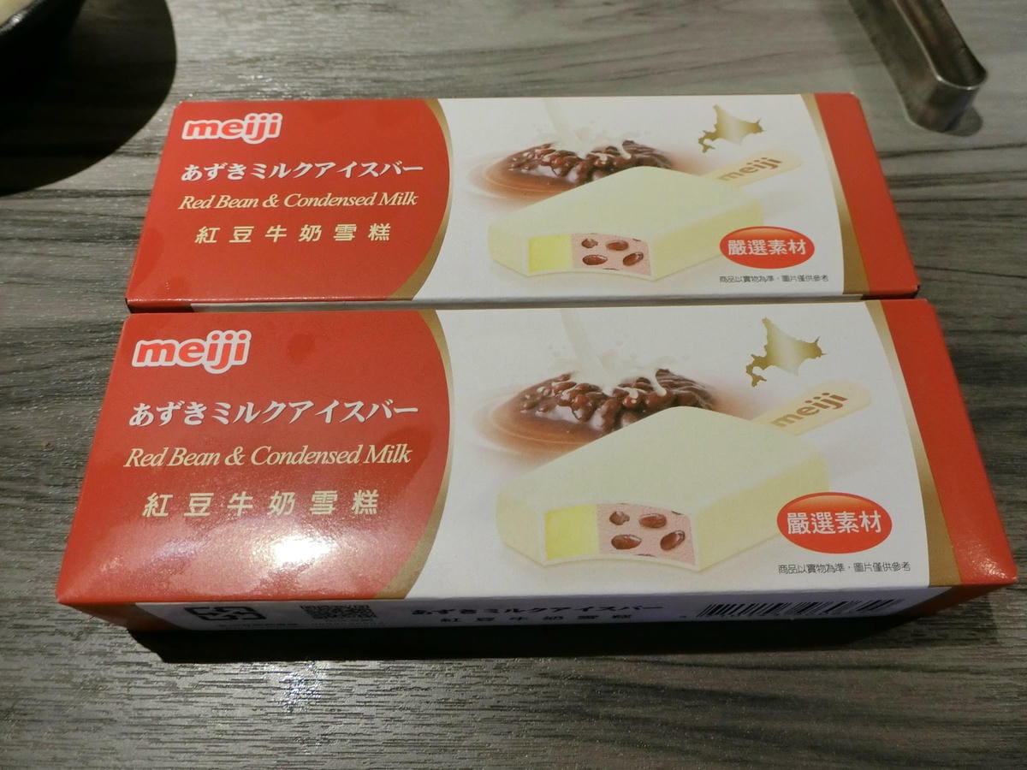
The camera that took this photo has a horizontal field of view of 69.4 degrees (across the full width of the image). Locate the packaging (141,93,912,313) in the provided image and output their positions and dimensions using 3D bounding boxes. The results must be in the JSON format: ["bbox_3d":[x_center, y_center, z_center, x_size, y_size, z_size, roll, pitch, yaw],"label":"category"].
[{"bbox_3d":[0.002,-0.035,0.169,0.155,0.028,0.054,-1,63,-1],"label":"packaging"}]

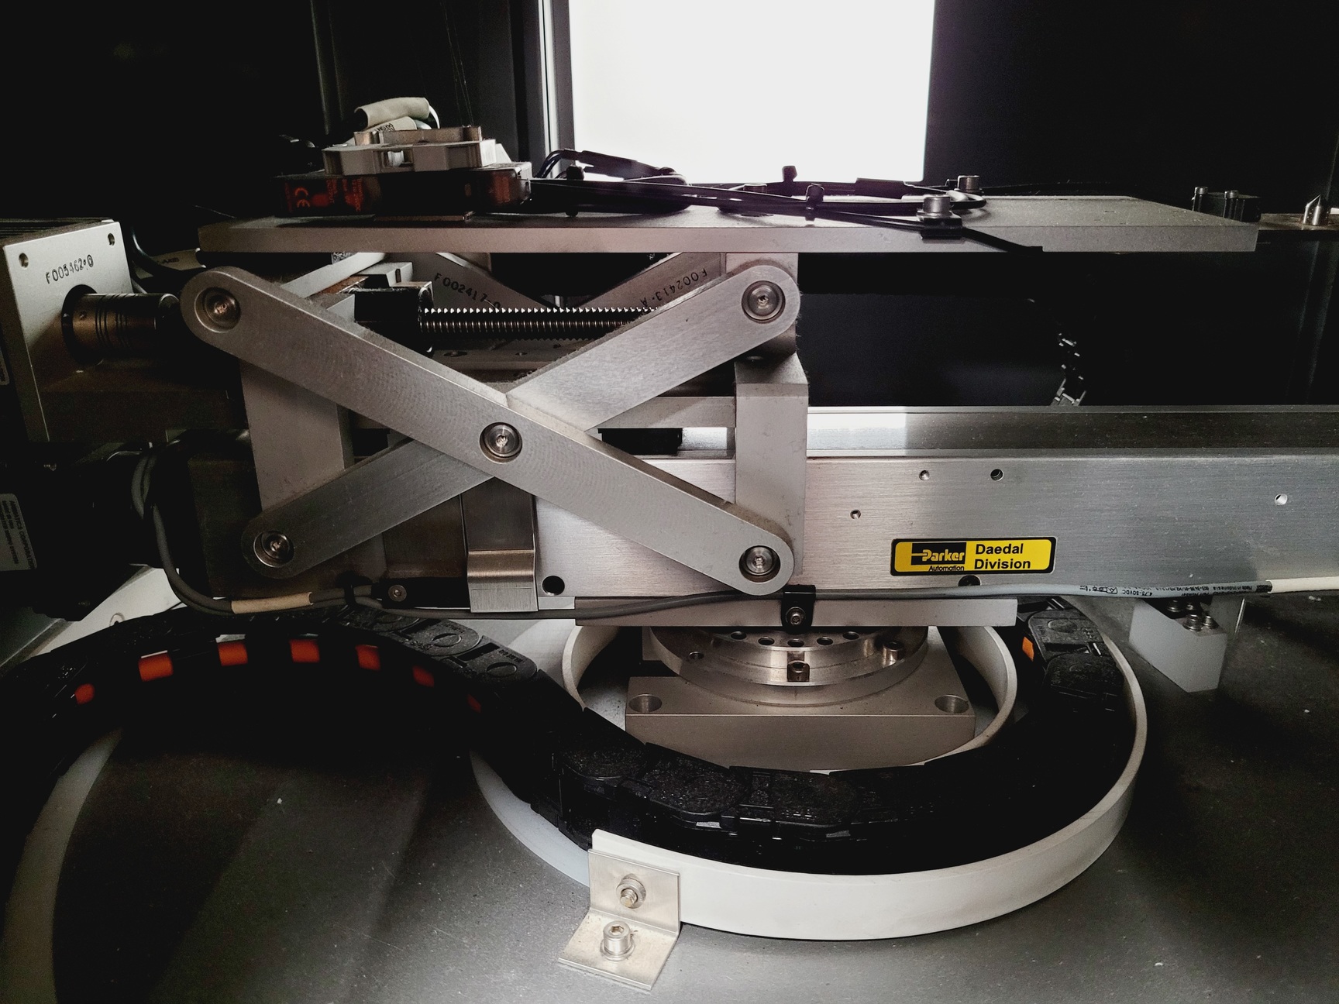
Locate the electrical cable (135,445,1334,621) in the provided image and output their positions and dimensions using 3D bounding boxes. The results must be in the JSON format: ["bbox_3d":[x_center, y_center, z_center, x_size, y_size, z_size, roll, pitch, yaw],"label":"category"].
[{"bbox_3d":[0.027,0.011,0.419,0.493,0.073,0.033,0,22,1],"label":"electrical cable"}]

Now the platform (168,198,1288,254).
[{"bbox_3d":[0.020,-0.112,0.402,0.367,0.009,0.109,0,22,1],"label":"platform"}]

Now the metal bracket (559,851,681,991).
[{"bbox_3d":[-0.017,0.140,0.339,0.033,0.029,0.026,8,23,19],"label":"metal bracket"}]

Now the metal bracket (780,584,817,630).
[{"bbox_3d":[0.053,0.044,0.418,0.015,0.019,0.007,0,22,1],"label":"metal bracket"}]

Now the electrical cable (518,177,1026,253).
[{"bbox_3d":[0.035,-0.110,0.381,0.182,0.019,0.080,0,22,1],"label":"electrical cable"}]

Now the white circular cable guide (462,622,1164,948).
[{"bbox_3d":[0.056,0.081,0.478,0.306,0.026,0.306,0,22,0],"label":"white circular cable guide"}]

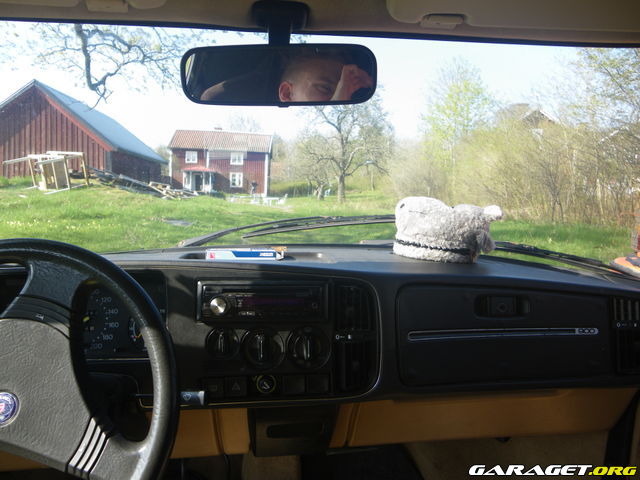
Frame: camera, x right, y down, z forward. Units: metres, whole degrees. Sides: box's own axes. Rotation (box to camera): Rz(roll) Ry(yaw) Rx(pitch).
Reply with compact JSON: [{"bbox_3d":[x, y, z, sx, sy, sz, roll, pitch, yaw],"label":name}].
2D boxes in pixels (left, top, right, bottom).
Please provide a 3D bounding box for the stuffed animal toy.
[{"bbox_3d":[0.236,-0.018,0.960,0.190,0.116,0.130,4,6,16],"label":"stuffed animal toy"}]

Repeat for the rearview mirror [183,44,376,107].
[{"bbox_3d":[-0.050,-0.198,0.620,0.234,0.070,0.040,3,16,5],"label":"rearview mirror"}]

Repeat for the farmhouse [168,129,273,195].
[{"bbox_3d":[-11.397,-8.832,59.000,11.200,7.600,6.800,2,6,-1],"label":"farmhouse"}]

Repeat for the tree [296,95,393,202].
[{"bbox_3d":[2.043,-7.953,45.000,8.200,9.400,8.000,2,6,0],"label":"tree"}]

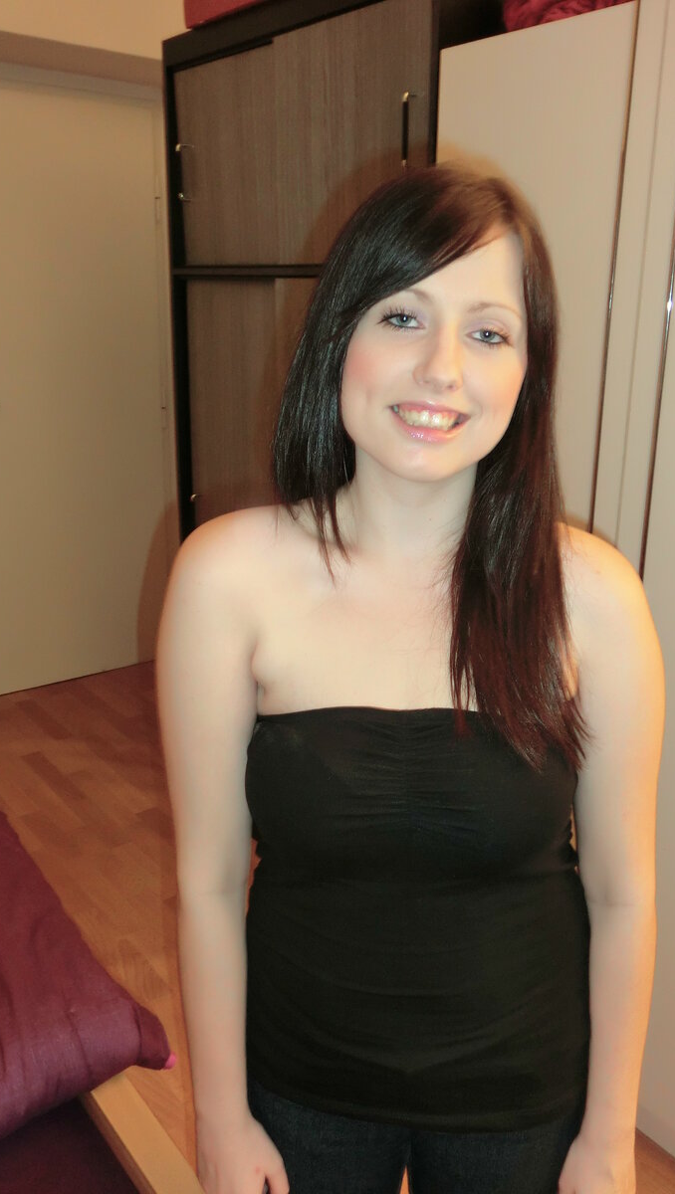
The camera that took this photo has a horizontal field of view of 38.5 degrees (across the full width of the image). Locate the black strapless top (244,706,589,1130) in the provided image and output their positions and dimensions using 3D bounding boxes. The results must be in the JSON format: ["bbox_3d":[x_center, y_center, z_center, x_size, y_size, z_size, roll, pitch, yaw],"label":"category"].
[{"bbox_3d":[0.073,0.263,0.925,0.345,0.420,0.250,2,16,5],"label":"black strapless top"}]

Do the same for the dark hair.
[{"bbox_3d":[0.075,-0.102,0.803,0.265,0.475,0.235,2,16,6],"label":"dark hair"}]

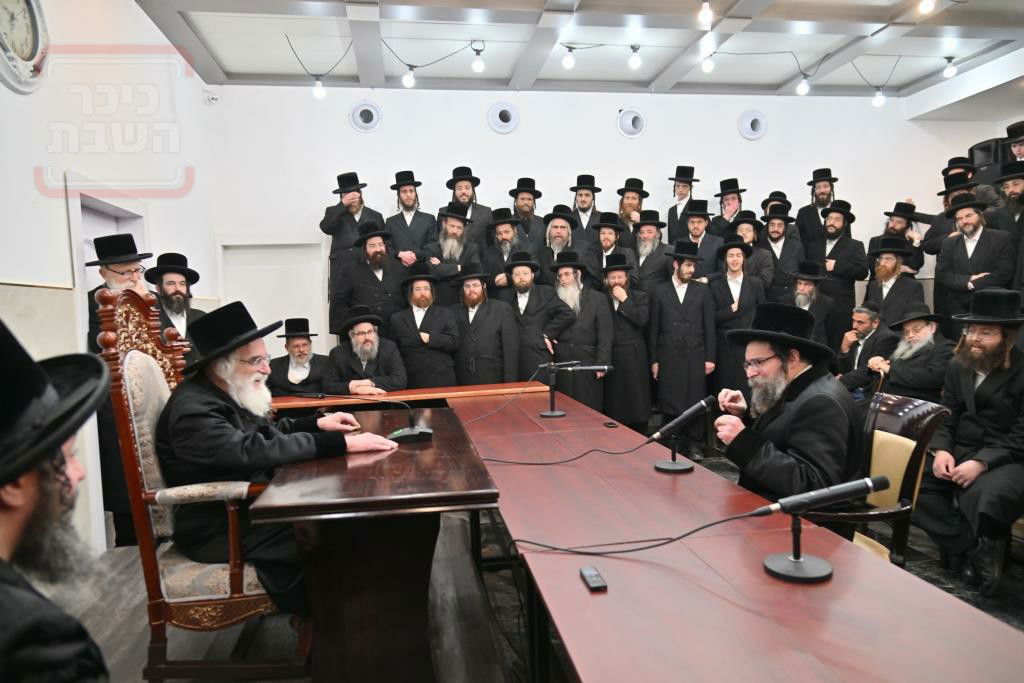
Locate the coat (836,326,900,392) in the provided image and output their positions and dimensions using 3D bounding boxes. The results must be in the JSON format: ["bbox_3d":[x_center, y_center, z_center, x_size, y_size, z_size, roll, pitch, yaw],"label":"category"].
[{"bbox_3d":[2.465,0.145,4.720,0.480,0.600,0.540,-4,4,-42],"label":"coat"}]

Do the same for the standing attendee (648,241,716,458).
[{"bbox_3d":[1.453,0.067,5.800,0.560,1.850,0.360,-1,3,14],"label":"standing attendee"}]

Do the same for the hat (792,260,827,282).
[{"bbox_3d":[2.658,-0.625,6.100,0.340,0.150,0.370,0,3,37],"label":"hat"}]

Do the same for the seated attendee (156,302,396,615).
[{"bbox_3d":[-0.970,0.542,2.739,0.930,1.390,0.640,-2,3,-6],"label":"seated attendee"}]

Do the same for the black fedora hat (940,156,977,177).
[{"bbox_3d":[4.256,-1.661,6.500,0.335,0.140,0.300,0,2,-32],"label":"black fedora hat"}]

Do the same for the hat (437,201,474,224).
[{"bbox_3d":[-0.525,-1.200,6.350,0.340,0.150,0.360,13,2,-7],"label":"hat"}]

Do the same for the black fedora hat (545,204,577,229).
[{"bbox_3d":[0.482,-1.218,6.650,0.340,0.150,0.360,9,-4,4],"label":"black fedora hat"}]

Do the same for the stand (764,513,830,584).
[{"bbox_3d":[0.596,0.411,1.423,0.134,0.136,0.134,-3,3,-17],"label":"stand"}]

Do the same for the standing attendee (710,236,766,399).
[{"bbox_3d":[2.078,0.008,6.245,0.540,1.908,0.420,-1,3,20],"label":"standing attendee"}]

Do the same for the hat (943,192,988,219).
[{"bbox_3d":[4.194,-1.250,6.300,0.370,0.150,0.340,-7,-1,-42],"label":"hat"}]

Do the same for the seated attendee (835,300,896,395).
[{"bbox_3d":[2.427,0.379,4.714,0.750,1.291,0.540,-4,4,-42],"label":"seated attendee"}]

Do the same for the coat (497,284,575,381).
[{"bbox_3d":[0.198,0.114,5.750,0.620,1.200,0.420,-1,3,12],"label":"coat"}]

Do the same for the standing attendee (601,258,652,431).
[{"bbox_3d":[0.990,0.124,5.850,0.480,1.760,0.400,-1,3,19],"label":"standing attendee"}]

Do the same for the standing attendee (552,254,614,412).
[{"bbox_3d":[0.605,0.118,6.043,0.560,1.802,0.450,0,3,30],"label":"standing attendee"}]

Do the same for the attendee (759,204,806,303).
[{"bbox_3d":[2.793,-0.516,7.044,0.520,1.760,0.340,-1,3,22],"label":"attendee"}]

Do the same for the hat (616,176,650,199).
[{"bbox_3d":[1.214,-1.545,6.850,0.320,0.150,0.350,-5,2,18],"label":"hat"}]

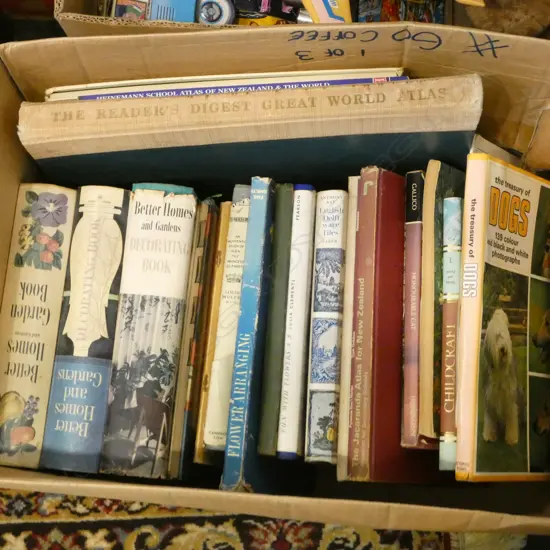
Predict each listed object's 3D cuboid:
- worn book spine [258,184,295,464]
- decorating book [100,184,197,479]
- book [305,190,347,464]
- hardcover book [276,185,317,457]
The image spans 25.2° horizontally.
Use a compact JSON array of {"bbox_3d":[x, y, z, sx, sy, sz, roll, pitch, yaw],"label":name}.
[{"bbox_3d":[0.028,0.056,1.184,0.018,0.180,0.246,0,78,17],"label":"worn book spine"},{"bbox_3d":[-0.107,0.073,1.179,0.058,0.215,0.260,4,75,2],"label":"decorating book"},{"bbox_3d":[0.079,0.062,1.185,0.029,0.185,0.245,-2,78,21],"label":"book"},{"bbox_3d":[0.048,0.058,1.185,0.021,0.182,0.248,0,78,18],"label":"hardcover book"}]

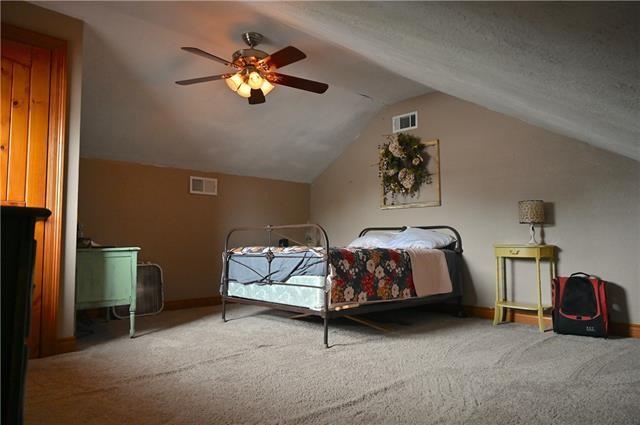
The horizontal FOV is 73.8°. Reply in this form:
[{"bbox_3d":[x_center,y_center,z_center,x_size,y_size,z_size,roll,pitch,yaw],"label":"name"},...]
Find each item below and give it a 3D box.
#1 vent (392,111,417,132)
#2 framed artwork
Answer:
[{"bbox_3d":[0.998,-1.063,5.029,0.023,0.203,0.356,3,-5,-42],"label":"vent"},{"bbox_3d":[1.019,-0.414,4.952,0.038,0.731,0.842,3,-5,-42],"label":"framed artwork"}]

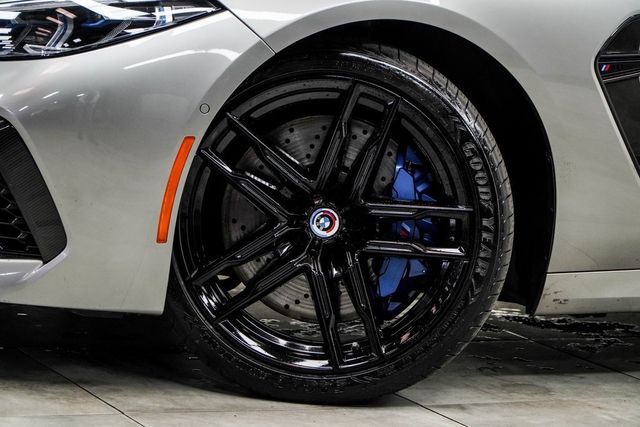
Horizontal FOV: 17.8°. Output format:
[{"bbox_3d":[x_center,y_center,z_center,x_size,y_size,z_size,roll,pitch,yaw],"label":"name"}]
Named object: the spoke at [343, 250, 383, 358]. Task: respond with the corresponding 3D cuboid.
[{"bbox_3d":[0.078,0.162,3.626,0.028,0.192,0.045,-14,3,3],"label":"spoke"}]

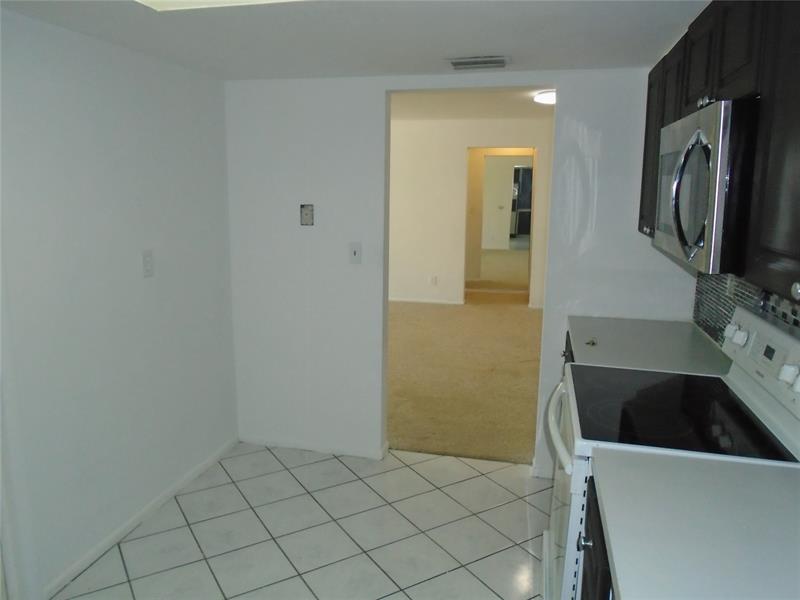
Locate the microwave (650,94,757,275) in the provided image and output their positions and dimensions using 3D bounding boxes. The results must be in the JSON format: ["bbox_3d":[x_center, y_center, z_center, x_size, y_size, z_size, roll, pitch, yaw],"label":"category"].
[{"bbox_3d":[0.984,-0.310,1.681,0.395,0.400,0.757,3,11,13],"label":"microwave"}]

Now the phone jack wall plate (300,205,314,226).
[{"bbox_3d":[-0.533,-0.487,3.462,0.081,0.118,0.022,3,11,13],"label":"phone jack wall plate"}]

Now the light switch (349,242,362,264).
[{"bbox_3d":[-0.247,-0.260,3.354,0.071,0.118,0.012,3,11,13],"label":"light switch"}]

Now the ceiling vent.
[{"bbox_3d":[0.369,-1.094,2.791,0.275,0.020,0.220,3,11,13],"label":"ceiling vent"}]

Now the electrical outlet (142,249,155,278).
[{"bbox_3d":[-1.195,-0.172,2.856,0.012,0.121,0.071,3,11,13],"label":"electrical outlet"}]

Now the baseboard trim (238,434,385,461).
[{"bbox_3d":[-0.552,0.886,3.640,0.937,0.070,0.014,3,11,13],"label":"baseboard trim"}]

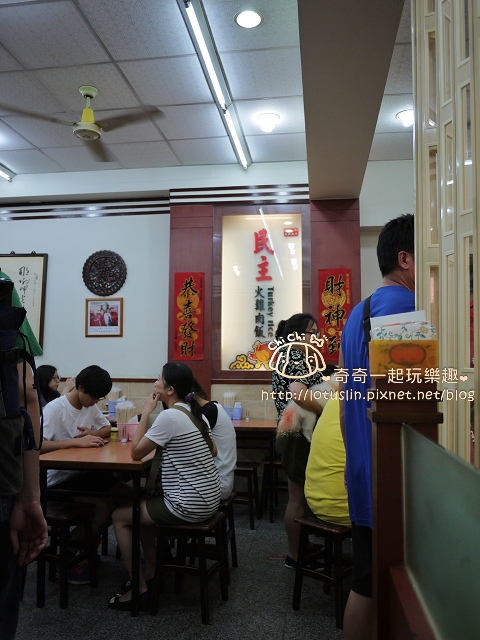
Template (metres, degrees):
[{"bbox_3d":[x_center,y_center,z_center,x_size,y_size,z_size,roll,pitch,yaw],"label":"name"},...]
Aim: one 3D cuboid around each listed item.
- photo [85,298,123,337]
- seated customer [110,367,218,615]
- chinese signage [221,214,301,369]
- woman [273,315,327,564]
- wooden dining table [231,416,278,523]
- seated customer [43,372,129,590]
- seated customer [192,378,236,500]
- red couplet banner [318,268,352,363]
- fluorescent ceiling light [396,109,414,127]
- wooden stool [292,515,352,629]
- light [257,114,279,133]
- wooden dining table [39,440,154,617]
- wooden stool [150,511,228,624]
[{"bbox_3d":[-1.424,-0.024,5.427,0.434,0.412,0.030,0,-5,9],"label":"photo"},{"bbox_3d":[-0.377,0.846,2.690,0.630,1.240,0.450,-1,-6,19],"label":"seated customer"},{"bbox_3d":[0.208,-0.272,4.967,0.780,1.510,0.050,0,-6,9],"label":"chinese signage"},{"bbox_3d":[0.428,0.760,3.422,0.460,1.610,0.480,0,-5,11],"label":"woman"},{"bbox_3d":[-0.071,1.276,4.523,0.820,0.757,0.600,0,-5,9],"label":"wooden dining table"},{"bbox_3d":[-0.896,0.884,2.892,0.700,1.245,0.540,-2,-5,25],"label":"seated customer"},{"bbox_3d":[-0.334,0.948,3.197,0.680,1.180,0.460,0,-5,11],"label":"seated customer"},{"bbox_3d":[0.894,-0.051,4.829,0.300,0.860,0.010,0,-6,9],"label":"red couplet banner"},{"bbox_3d":[1.338,-1.584,4.115,0.190,0.110,0.190,0,-6,9],"label":"fluorescent ceiling light"},{"bbox_3d":[0.475,1.246,2.637,0.300,0.450,0.300,6,-8,-44],"label":"wooden stool"},{"bbox_3d":[0.236,-1.585,4.203,0.190,0.110,0.190,0,-6,9],"label":"light"},{"bbox_3d":[-0.701,1.144,3.053,0.590,0.757,0.840,0,-5,7],"label":"wooden dining table"},{"bbox_3d":[-0.250,1.277,2.724,0.305,0.448,0.305,-1,-5,16],"label":"wooden stool"}]

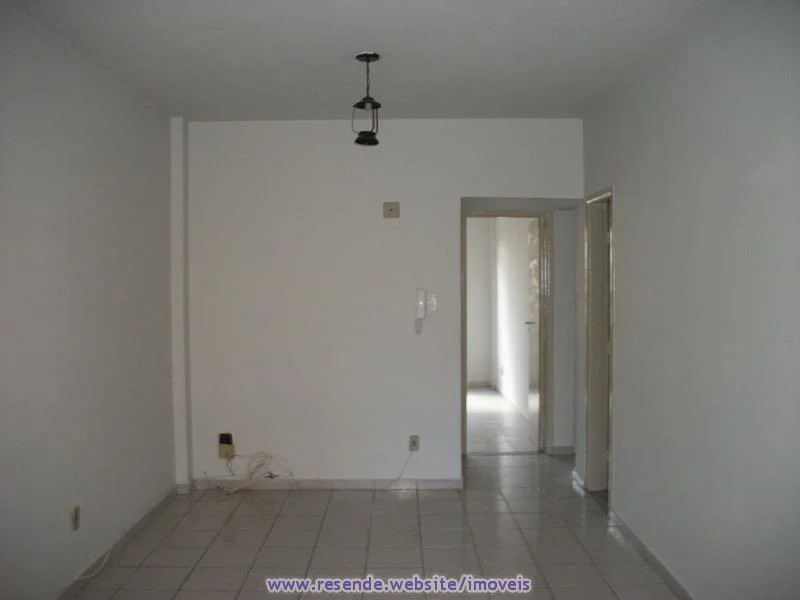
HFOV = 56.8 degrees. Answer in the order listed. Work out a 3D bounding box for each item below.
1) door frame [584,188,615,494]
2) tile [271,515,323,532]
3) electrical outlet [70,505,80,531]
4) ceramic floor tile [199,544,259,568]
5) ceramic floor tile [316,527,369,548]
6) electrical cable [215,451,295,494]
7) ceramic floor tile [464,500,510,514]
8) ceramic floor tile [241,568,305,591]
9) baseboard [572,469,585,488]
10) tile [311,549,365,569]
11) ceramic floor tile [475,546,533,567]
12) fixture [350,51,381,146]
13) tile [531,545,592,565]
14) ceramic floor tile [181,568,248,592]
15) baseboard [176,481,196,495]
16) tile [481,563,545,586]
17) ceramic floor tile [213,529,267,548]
[{"bbox_3d":[1.395,0.337,4.934,0.150,2.080,0.700,-1,1,0],"label":"door frame"},{"bbox_3d":[-0.635,1.406,4.671,0.300,0.010,0.300,-1,1,0],"label":"tile"},{"bbox_3d":[-1.583,1.067,3.612,0.014,0.112,0.073,-1,1,0],"label":"electrical outlet"},{"bbox_3d":[-0.963,1.452,4.166,0.307,0.010,0.285,0,2,0],"label":"ceramic floor tile"},{"bbox_3d":[-0.336,1.431,4.422,0.302,0.010,0.298,0,1,0],"label":"ceramic floor tile"},{"bbox_3d":[-1.059,1.246,5.342,0.573,0.294,0.079,0,2,0],"label":"electrical cable"},{"bbox_3d":[0.587,1.413,5.017,0.302,0.010,0.298,0,1,0],"label":"ceramic floor tile"},{"bbox_3d":[-0.639,1.441,3.813,0.305,0.008,0.298,0,2,0],"label":"ceramic floor tile"},{"bbox_3d":[1.339,1.346,5.514,0.015,0.078,0.352,0,2,0],"label":"baseboard"},{"bbox_3d":[-0.336,1.438,4.125,0.302,0.010,0.298,0,1,0],"label":"tile"},{"bbox_3d":[0.586,1.425,4.107,0.305,0.008,0.298,0,2,0],"label":"ceramic floor tile"},{"bbox_3d":[-0.174,-1.041,3.840,0.150,0.475,0.150,-1,1,0],"label":"fixture"},{"bbox_3d":[0.903,1.441,4.168,0.307,0.010,0.285,0,2,0],"label":"tile"},{"bbox_3d":[-0.963,1.463,3.877,0.307,0.010,0.285,0,2,0],"label":"ceramic floor tile"},{"bbox_3d":[-1.579,1.376,5.381,0.104,0.075,0.015,0,1,0],"label":"baseboard"},{"bbox_3d":[0.580,1.414,3.767,0.300,0.010,0.300,-1,1,0],"label":"tile"},{"bbox_3d":[-0.947,1.425,4.394,0.305,0.008,0.298,0,2,0],"label":"ceramic floor tile"}]

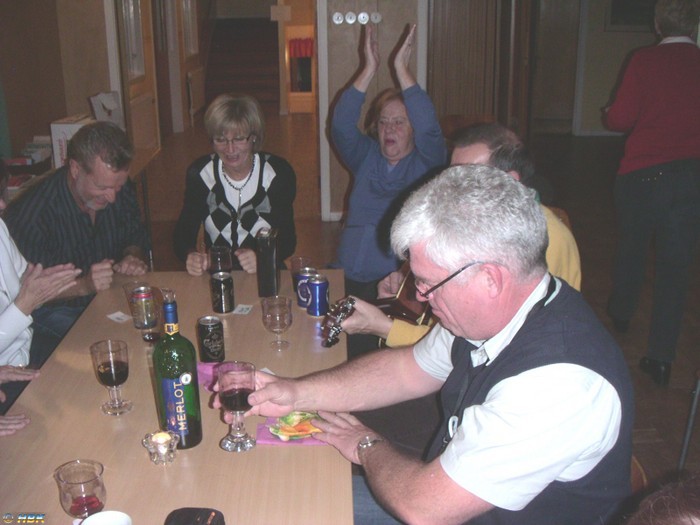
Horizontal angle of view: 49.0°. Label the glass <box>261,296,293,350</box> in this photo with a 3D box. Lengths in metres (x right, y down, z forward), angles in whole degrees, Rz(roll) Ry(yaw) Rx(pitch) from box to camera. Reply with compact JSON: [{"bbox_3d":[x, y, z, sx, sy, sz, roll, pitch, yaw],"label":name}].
[{"bbox_3d":[-0.192,0.168,2.069,0.081,0.130,0.081,-1,18,0],"label":"glass"}]

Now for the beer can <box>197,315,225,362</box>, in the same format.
[{"bbox_3d":[-0.363,0.199,2.005,0.066,0.115,0.066,-1,18,0],"label":"beer can"}]

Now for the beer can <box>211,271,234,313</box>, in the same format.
[{"bbox_3d":[-0.387,0.089,2.332,0.066,0.115,0.066,-1,18,0],"label":"beer can"}]

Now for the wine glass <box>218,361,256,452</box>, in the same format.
[{"bbox_3d":[-0.234,0.301,1.605,0.079,0.166,0.079,-1,18,0],"label":"wine glass"}]

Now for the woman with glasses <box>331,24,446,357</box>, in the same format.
[{"bbox_3d":[0.134,-0.070,2.863,0.460,1.555,0.660,0,18,3],"label":"woman with glasses"}]

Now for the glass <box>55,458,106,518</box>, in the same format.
[{"bbox_3d":[-0.454,0.415,1.311,0.077,0.133,0.077,-1,18,0],"label":"glass"}]

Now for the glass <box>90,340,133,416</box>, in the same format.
[{"bbox_3d":[-0.537,0.264,1.747,0.081,0.154,0.081,-1,18,0],"label":"glass"}]

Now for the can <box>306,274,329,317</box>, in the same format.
[{"bbox_3d":[-0.097,0.098,2.313,0.066,0.116,0.066,0,18,0],"label":"can"}]

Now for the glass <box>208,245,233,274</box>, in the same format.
[{"bbox_3d":[-0.425,0.014,2.546,0.075,0.132,0.075,-1,18,0],"label":"glass"}]

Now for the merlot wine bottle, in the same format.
[{"bbox_3d":[-0.362,0.220,1.604,0.086,0.335,0.086,0,18,0],"label":"merlot wine bottle"}]

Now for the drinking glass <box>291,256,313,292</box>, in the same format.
[{"bbox_3d":[-0.153,0.045,2.494,0.070,0.120,0.070,0,18,0],"label":"drinking glass"}]

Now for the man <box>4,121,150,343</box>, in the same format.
[{"bbox_3d":[-0.859,0.167,2.602,0.680,1.285,0.540,15,24,39],"label":"man"}]

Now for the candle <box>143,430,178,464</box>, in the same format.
[{"bbox_3d":[-0.386,0.382,1.575,0.073,0.045,0.073,0,18,0],"label":"candle"}]

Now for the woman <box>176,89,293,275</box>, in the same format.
[{"bbox_3d":[-0.385,0.062,2.843,0.460,1.325,0.660,-1,18,-3],"label":"woman"}]

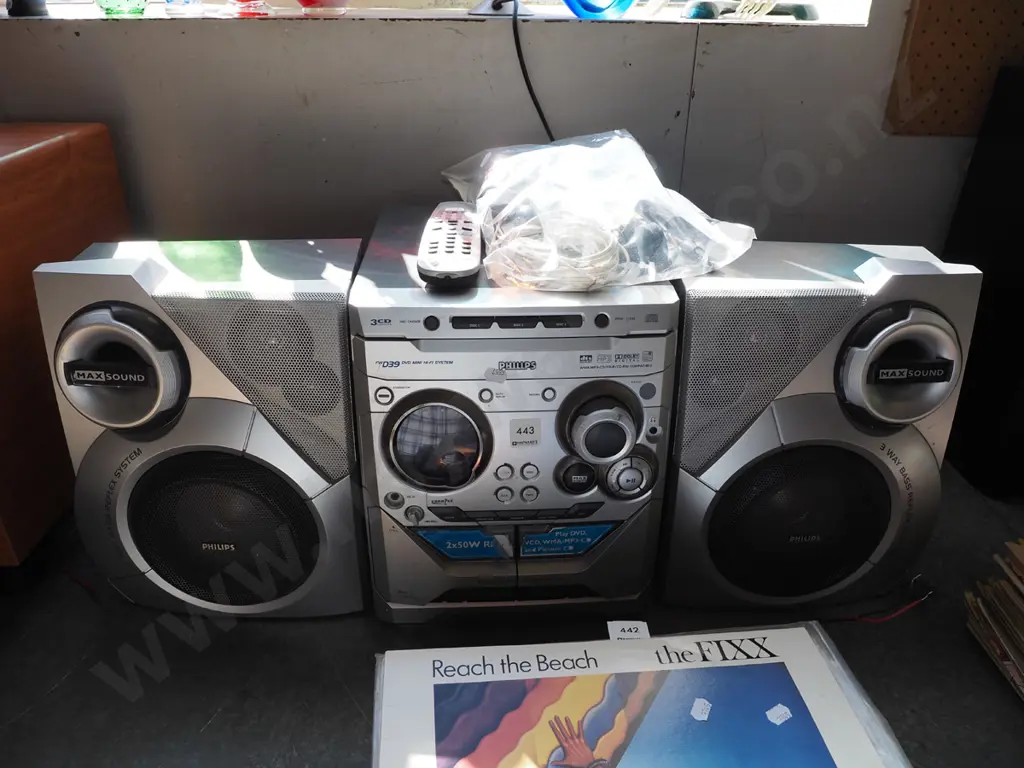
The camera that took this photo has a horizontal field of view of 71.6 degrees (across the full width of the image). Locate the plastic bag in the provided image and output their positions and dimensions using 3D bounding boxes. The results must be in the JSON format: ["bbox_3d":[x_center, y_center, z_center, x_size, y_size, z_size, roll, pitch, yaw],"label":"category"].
[{"bbox_3d":[0.084,-0.182,0.686,0.300,0.110,0.220,-6,25,-14],"label":"plastic bag"}]

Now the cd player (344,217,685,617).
[{"bbox_3d":[-0.012,0.002,0.795,0.265,0.326,0.385,-1,25,-4],"label":"cd player"}]

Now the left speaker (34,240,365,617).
[{"bbox_3d":[-0.279,0.033,0.730,0.258,0.320,0.235,-2,25,-5],"label":"left speaker"}]

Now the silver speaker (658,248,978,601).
[{"bbox_3d":[0.285,0.029,0.748,0.258,0.320,0.235,2,25,4],"label":"silver speaker"}]

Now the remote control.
[{"bbox_3d":[-0.053,-0.130,0.640,0.050,0.022,0.187,-1,30,-2],"label":"remote control"}]

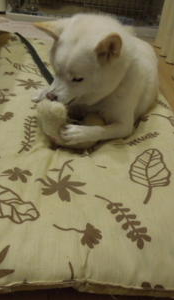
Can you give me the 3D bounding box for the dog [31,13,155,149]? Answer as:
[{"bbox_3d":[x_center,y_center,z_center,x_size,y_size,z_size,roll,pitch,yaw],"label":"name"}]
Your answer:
[{"bbox_3d":[0.076,-0.266,0.877,0.290,0.250,0.500,22,36,21],"label":"dog"}]

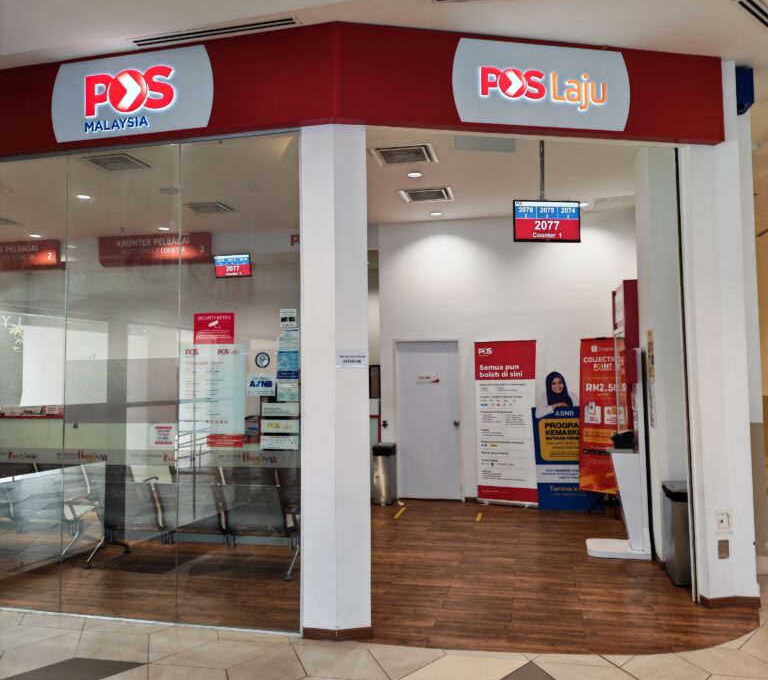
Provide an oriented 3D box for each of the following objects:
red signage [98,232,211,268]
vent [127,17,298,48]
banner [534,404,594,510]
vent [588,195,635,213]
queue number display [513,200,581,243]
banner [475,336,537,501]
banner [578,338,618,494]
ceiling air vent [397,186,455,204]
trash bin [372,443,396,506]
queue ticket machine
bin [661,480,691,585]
[{"bbox_3d":[-3.299,-1.297,10.185,1.730,0.430,0.100,-1,-4,10],"label":"red signage"},{"bbox_3d":[-1.107,-2.012,4.605,1.200,0.050,0.120,-2,-4,14],"label":"vent"},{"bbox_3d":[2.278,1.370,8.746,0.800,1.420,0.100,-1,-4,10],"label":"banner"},{"bbox_3d":[2.862,-1.704,8.724,0.600,0.060,0.600,-2,-4,14],"label":"vent"},{"bbox_3d":[1.336,-0.966,5.800,0.560,0.337,0.060,0,-4,-7],"label":"queue number display"},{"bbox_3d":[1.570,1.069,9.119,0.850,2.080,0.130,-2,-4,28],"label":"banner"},{"bbox_3d":[2.603,0.943,8.376,0.580,1.920,0.100,-3,-4,33],"label":"banner"},{"bbox_3d":[0.516,-1.697,8.339,0.590,0.060,0.590,-2,-4,14],"label":"ceiling air vent"},{"bbox_3d":[0.016,1.757,9.350,0.270,0.770,0.320,-2,-4,14],"label":"trash bin"},{"bbox_3d":[2.123,0.708,6.570,0.540,2.480,0.450,-2,-4,14],"label":"queue ticket machine"},{"bbox_3d":[2.377,1.507,5.591,0.270,0.760,0.340,-2,-4,14],"label":"bin"}]

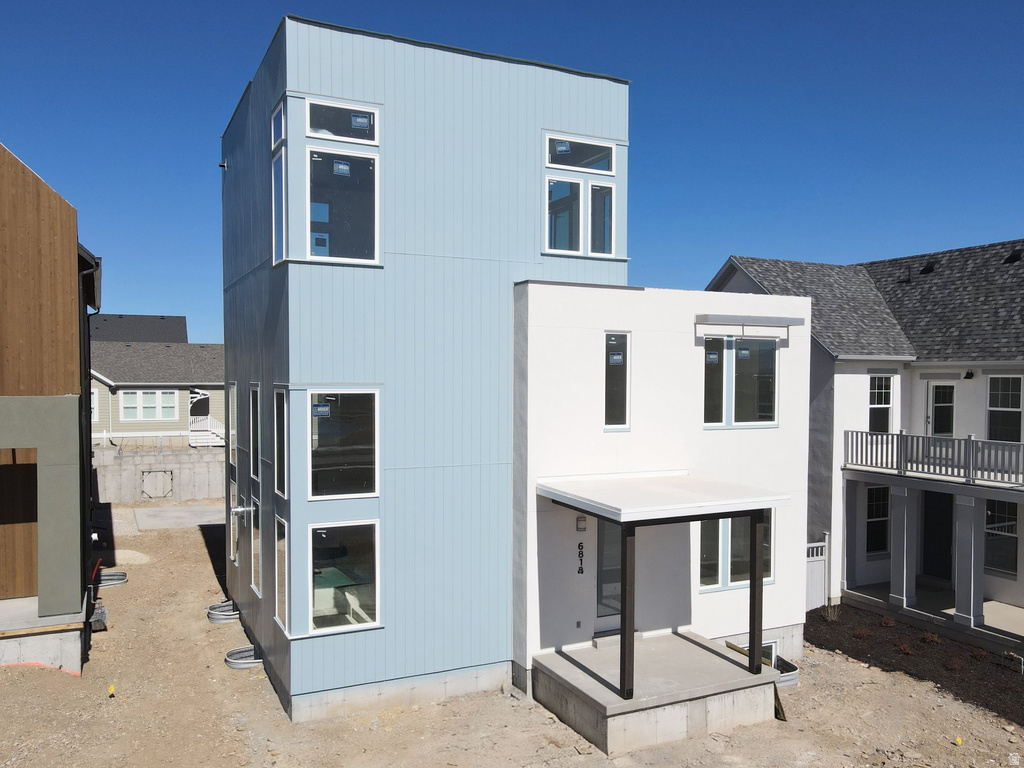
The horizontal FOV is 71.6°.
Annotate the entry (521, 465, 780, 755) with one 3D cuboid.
[{"bbox_3d":[2.440,3.660,12.200,3.350,3.720,2.350,-1,2,-27],"label":"entry"}]

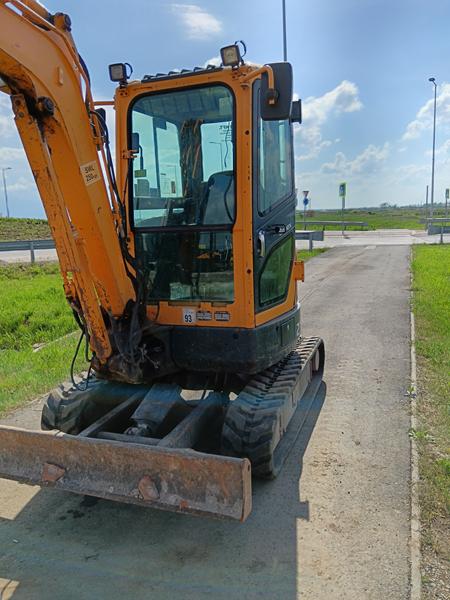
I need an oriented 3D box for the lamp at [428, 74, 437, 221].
[{"bbox_3d":[14.738,-10.302,33.464,0.350,10.296,1.200,7,14,42],"label":"lamp"}]

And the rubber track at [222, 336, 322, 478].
[{"bbox_3d":[0.495,0.714,3.812,0.327,0.431,2.069,1,11,21],"label":"rubber track"}]

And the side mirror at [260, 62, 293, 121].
[{"bbox_3d":[0.295,-1.190,2.684,0.165,0.300,0.075,-1,10,7],"label":"side mirror"}]

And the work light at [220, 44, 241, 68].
[{"bbox_3d":[0.035,-1.432,2.752,0.110,0.120,0.080,1,28,21],"label":"work light"}]

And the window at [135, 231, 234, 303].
[{"bbox_3d":[-0.277,-0.225,3.185,0.729,0.483,0.040,1,11,21],"label":"window"}]

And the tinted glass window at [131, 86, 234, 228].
[{"bbox_3d":[-0.281,-0.913,3.050,0.752,0.853,0.040,1,11,21],"label":"tinted glass window"}]

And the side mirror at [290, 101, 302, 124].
[{"bbox_3d":[0.553,-1.450,3.620,0.100,0.180,0.070,1,11,21],"label":"side mirror"}]

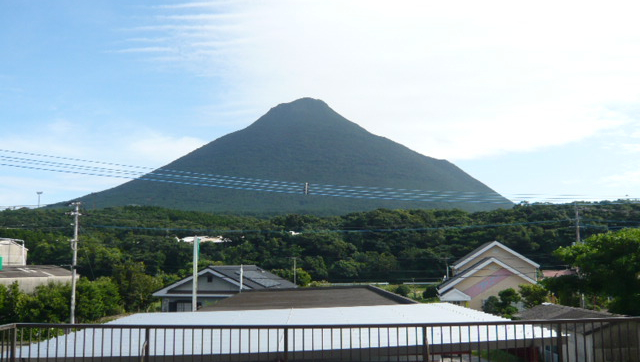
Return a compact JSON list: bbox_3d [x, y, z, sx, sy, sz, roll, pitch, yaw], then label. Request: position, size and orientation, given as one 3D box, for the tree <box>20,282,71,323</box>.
[{"bbox_3d":[-24.377,11.233,45.780,4.400,4.630,4.200,0,-5,0],"label":"tree"}]

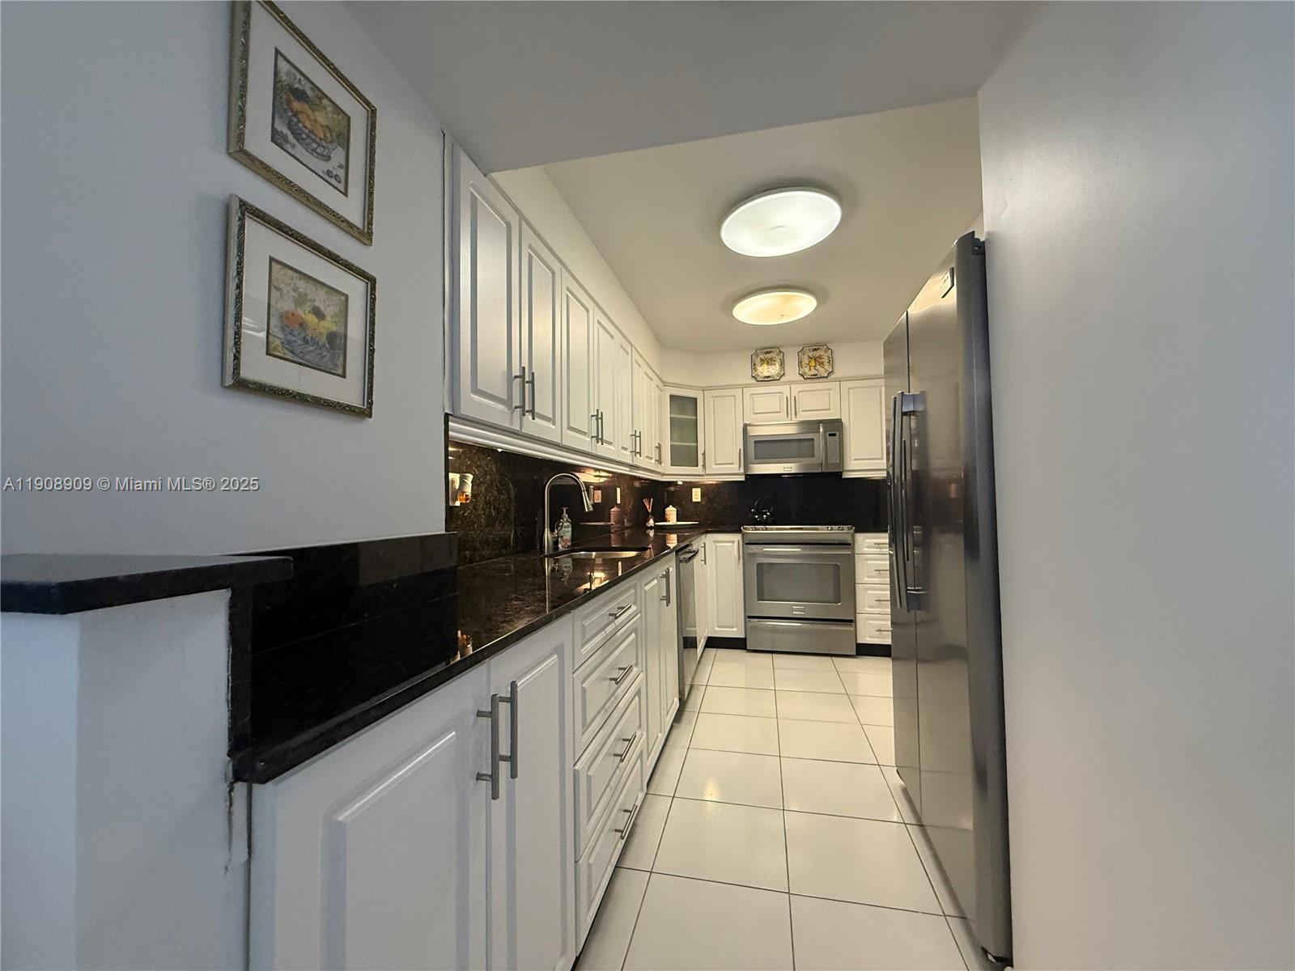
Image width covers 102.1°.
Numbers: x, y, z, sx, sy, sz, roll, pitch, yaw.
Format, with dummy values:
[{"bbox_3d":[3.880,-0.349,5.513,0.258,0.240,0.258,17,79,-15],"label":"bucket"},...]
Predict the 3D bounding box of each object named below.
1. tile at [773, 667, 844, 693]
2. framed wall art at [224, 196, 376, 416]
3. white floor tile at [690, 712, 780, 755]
[{"bbox_3d":[1.001,1.215,3.249,0.403,0.010,0.403,-1,-2,12],"label":"tile"},{"bbox_3d":[-0.563,-0.270,0.880,0.023,0.268,0.268,-1,-2,12],"label":"framed wall art"},{"bbox_3d":[0.429,1.204,2.542,0.403,0.010,0.403,-1,-2,12],"label":"white floor tile"}]

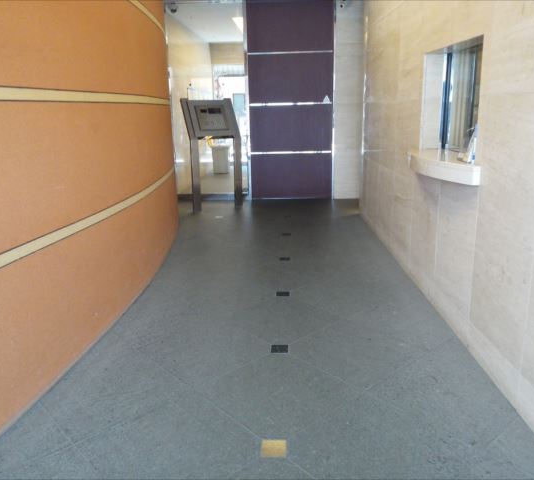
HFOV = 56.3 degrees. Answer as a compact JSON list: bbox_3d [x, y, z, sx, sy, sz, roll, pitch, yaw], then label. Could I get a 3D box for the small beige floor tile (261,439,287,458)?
[{"bbox_3d":[0.030,0.853,2.031,0.101,0.012,0.103,0,15,3],"label":"small beige floor tile"}]

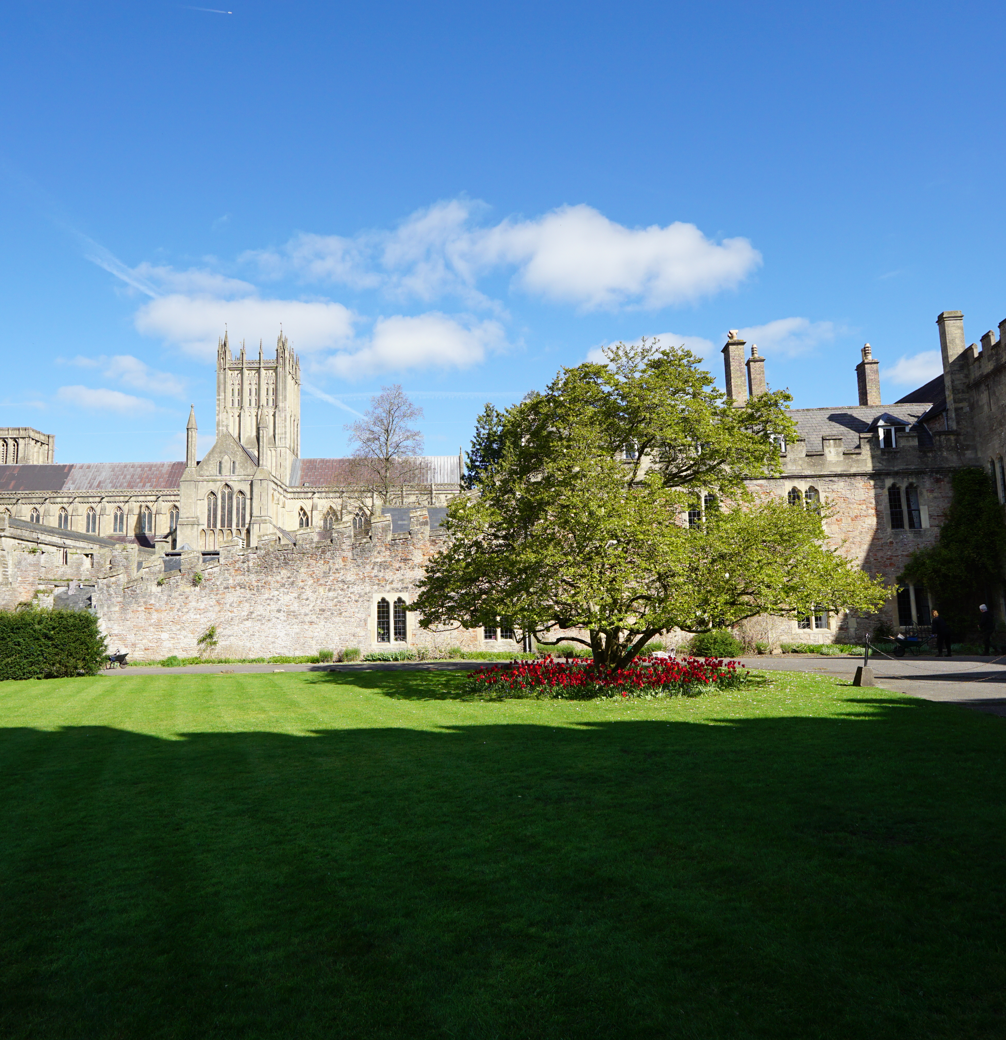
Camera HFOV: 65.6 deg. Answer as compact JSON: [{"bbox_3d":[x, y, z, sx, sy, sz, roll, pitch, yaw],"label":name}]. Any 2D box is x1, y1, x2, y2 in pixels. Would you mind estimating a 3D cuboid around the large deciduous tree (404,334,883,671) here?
[{"bbox_3d":[3.447,-0.194,18.237,10.800,7.980,10.200,-2,-7,0],"label":"large deciduous tree"}]

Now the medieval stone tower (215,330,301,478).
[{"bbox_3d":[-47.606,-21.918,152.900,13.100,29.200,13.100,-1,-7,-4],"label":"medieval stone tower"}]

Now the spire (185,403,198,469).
[{"bbox_3d":[-51.515,-13.688,129.146,1.800,10.700,1.800,-1,-7,-4],"label":"spire"}]

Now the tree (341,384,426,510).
[{"bbox_3d":[-11.883,-1.214,79.755,9.000,25.420,9.000,-2,-7,0],"label":"tree"}]

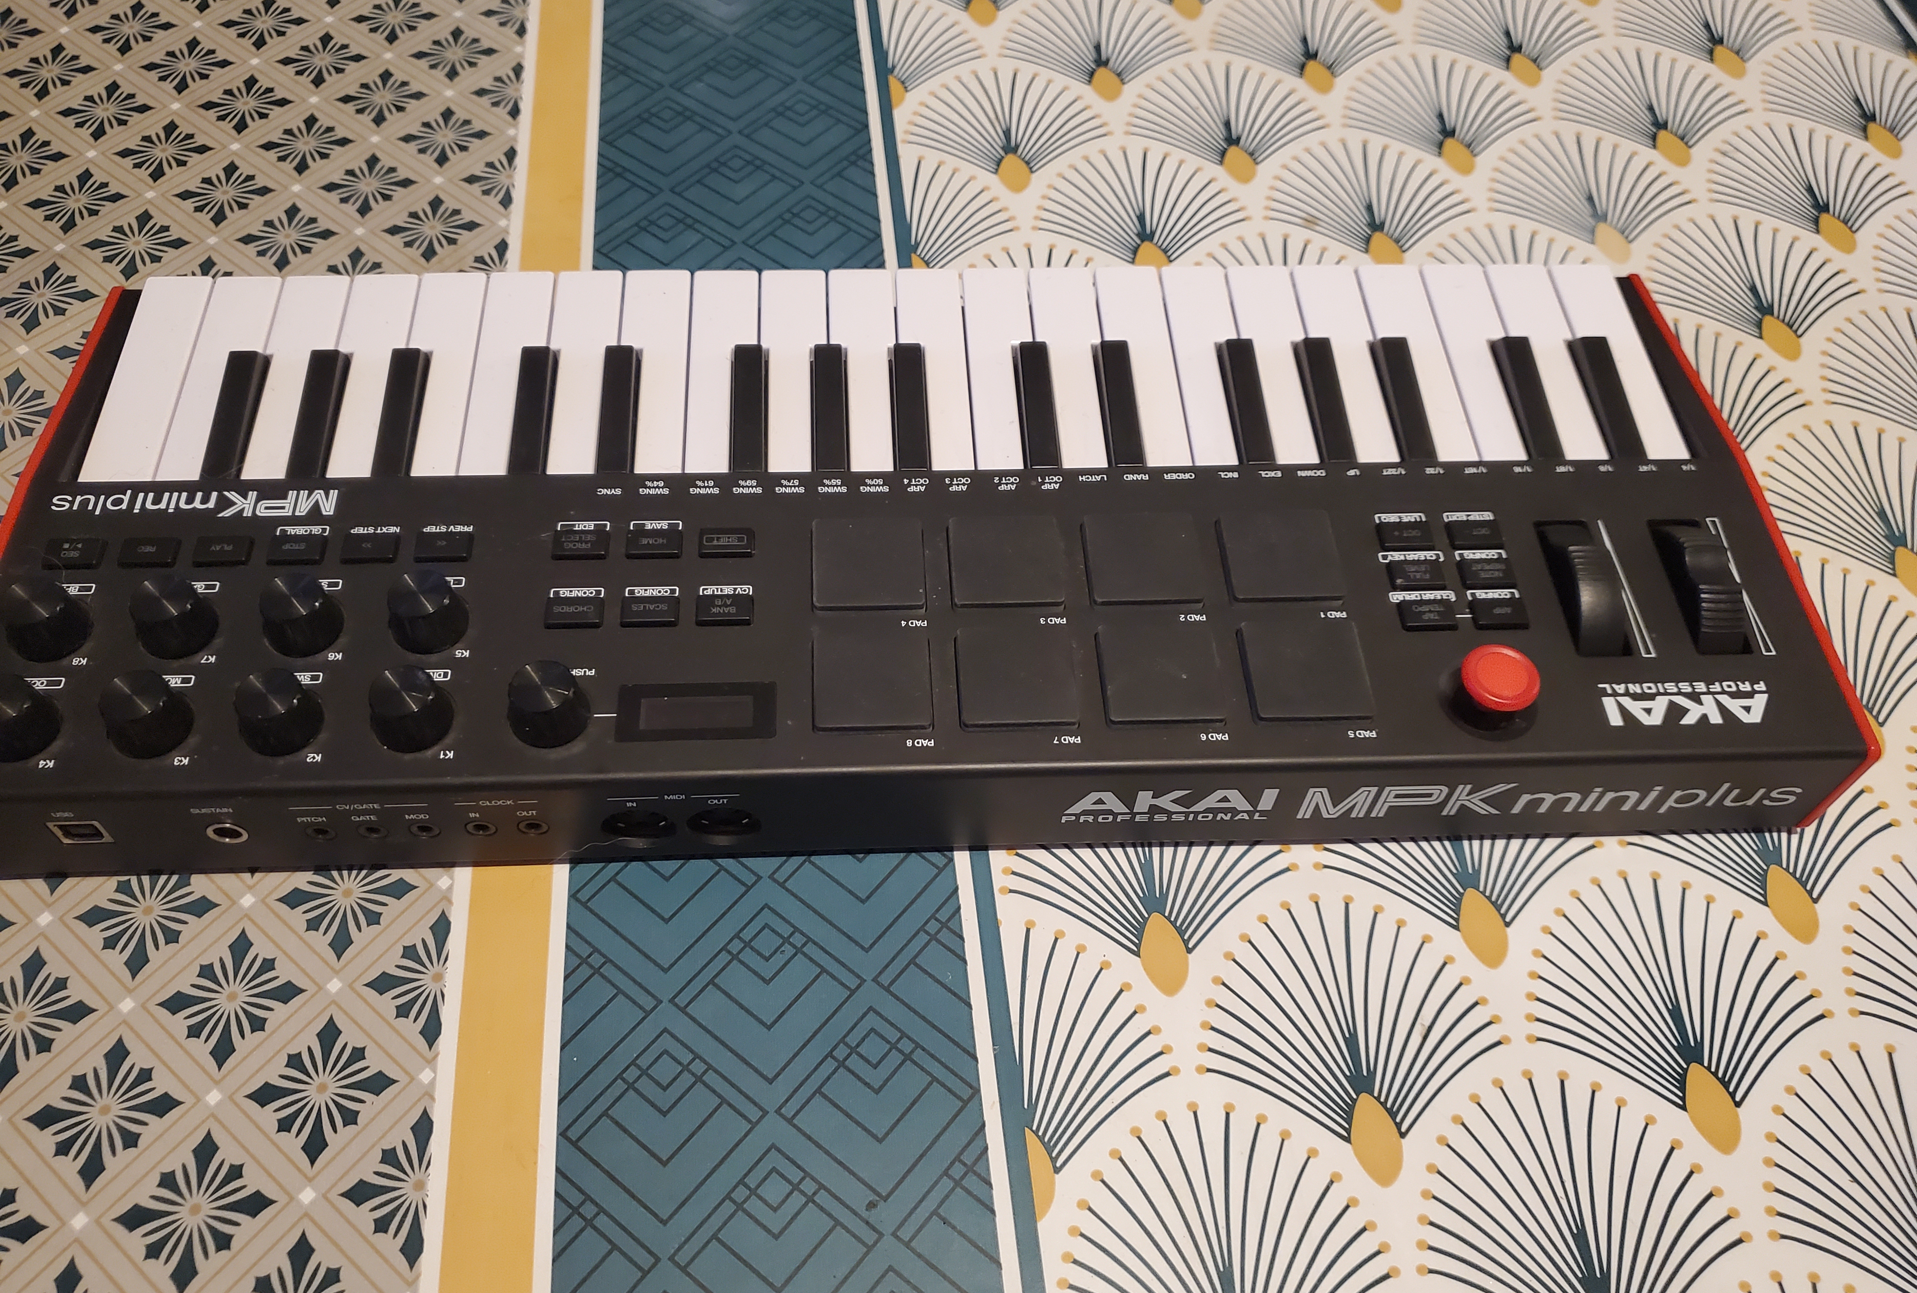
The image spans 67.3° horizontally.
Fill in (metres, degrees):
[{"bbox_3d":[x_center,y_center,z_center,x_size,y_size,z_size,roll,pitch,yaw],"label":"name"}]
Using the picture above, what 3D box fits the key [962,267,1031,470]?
[{"bbox_3d":[0.013,-0.078,0.422,0.019,0.011,0.084,-1,58,-3],"label":"key"}]

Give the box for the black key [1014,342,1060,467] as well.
[{"bbox_3d":[0.022,-0.068,0.405,0.009,0.008,0.048,-1,59,-3],"label":"black key"}]

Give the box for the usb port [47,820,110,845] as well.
[{"bbox_3d":[-0.206,0.041,0.340,0.012,0.011,0.008,-1,54,-3],"label":"usb port"}]

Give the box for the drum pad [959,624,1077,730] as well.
[{"bbox_3d":[0.015,0.008,0.355,0.029,0.003,0.028,-1,57,-3],"label":"drum pad"}]

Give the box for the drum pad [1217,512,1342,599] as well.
[{"bbox_3d":[0.084,-0.024,0.373,0.028,0.003,0.028,-1,56,-3],"label":"drum pad"}]

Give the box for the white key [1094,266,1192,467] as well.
[{"bbox_3d":[0.053,-0.079,0.421,0.019,0.010,0.076,-1,59,-3],"label":"white key"}]

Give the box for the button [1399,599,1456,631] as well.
[{"bbox_3d":[0.121,-0.008,0.371,0.014,0.003,0.008,-1,56,-3],"label":"button"}]

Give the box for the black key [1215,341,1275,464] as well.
[{"bbox_3d":[0.082,-0.069,0.410,0.010,0.008,0.049,-1,58,-3],"label":"black key"}]

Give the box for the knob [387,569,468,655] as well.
[{"bbox_3d":[-0.130,-0.009,0.352,0.018,0.013,0.018,-1,57,-3],"label":"knob"}]

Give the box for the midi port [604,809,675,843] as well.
[{"bbox_3d":[-0.080,0.042,0.363,0.018,0.017,0.008,-1,53,-3],"label":"midi port"}]

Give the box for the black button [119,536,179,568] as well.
[{"bbox_3d":[-0.208,-0.024,0.371,0.014,0.003,0.008,-1,56,-3],"label":"black button"}]

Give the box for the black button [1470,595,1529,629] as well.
[{"bbox_3d":[0.139,-0.008,0.371,0.014,0.003,0.008,-1,56,-3],"label":"black button"}]

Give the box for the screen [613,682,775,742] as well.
[{"bbox_3d":[-0.062,0.016,0.343,0.038,0.002,0.016,-1,56,-3],"label":"screen"}]

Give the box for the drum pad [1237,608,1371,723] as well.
[{"bbox_3d":[0.087,0.006,0.360,0.029,0.003,0.029,-1,56,-3],"label":"drum pad"}]

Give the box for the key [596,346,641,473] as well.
[{"bbox_3d":[-0.095,-0.065,0.401,0.010,0.008,0.049,-1,58,-3],"label":"key"}]

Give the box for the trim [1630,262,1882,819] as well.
[{"bbox_3d":[0.216,-0.039,0.408,0.004,0.037,0.180,-1,58,-3],"label":"trim"}]

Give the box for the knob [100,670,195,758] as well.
[{"bbox_3d":[-0.193,0.015,0.339,0.019,0.012,0.019,-1,56,-3],"label":"knob"}]

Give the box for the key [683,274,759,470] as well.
[{"bbox_3d":[-0.067,-0.076,0.419,0.019,0.011,0.084,-1,58,-3],"label":"key"}]

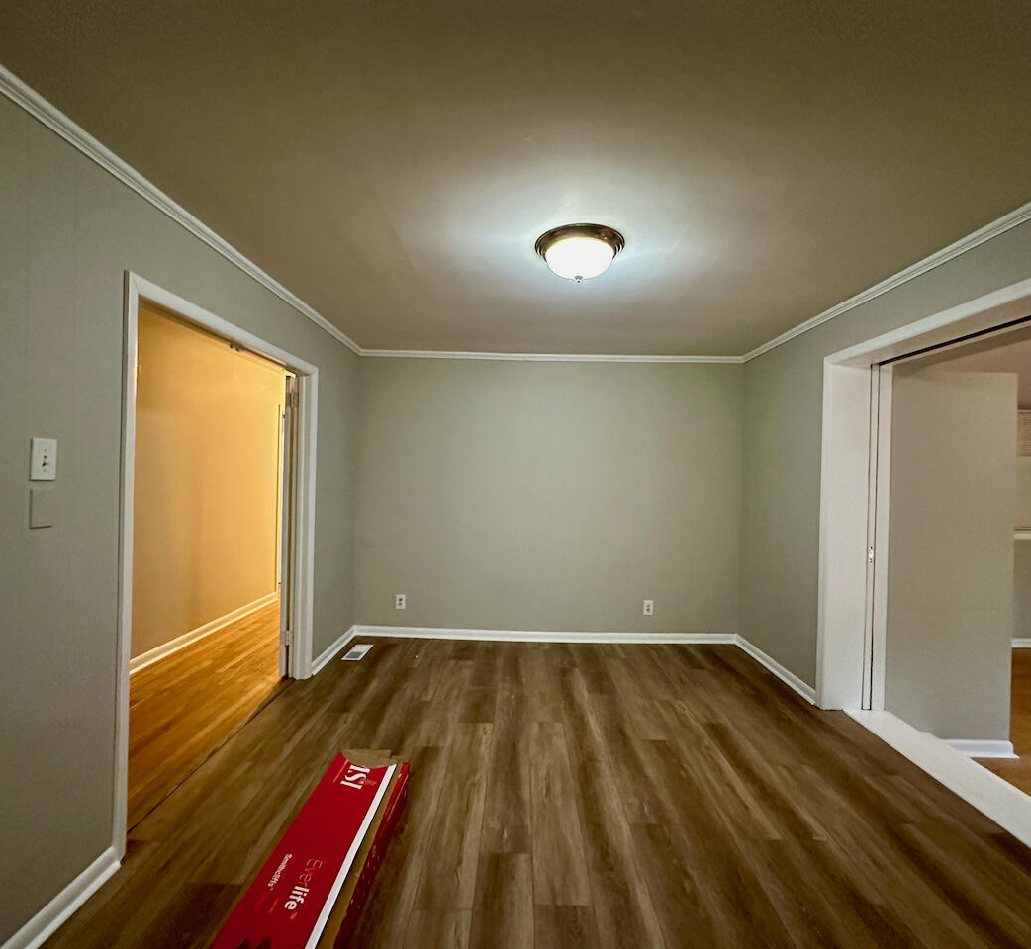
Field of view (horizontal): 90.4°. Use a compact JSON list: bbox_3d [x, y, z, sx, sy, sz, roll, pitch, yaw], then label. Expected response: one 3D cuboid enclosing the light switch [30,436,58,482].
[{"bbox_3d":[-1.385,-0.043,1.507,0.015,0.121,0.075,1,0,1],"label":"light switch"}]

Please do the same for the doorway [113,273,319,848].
[{"bbox_3d":[-1.441,0.333,2.639,0.140,2.102,1.678,1,0,1],"label":"doorway"}]

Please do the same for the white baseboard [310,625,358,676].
[{"bbox_3d":[-1.380,1.343,3.950,0.025,0.088,0.946,1,0,1],"label":"white baseboard"}]

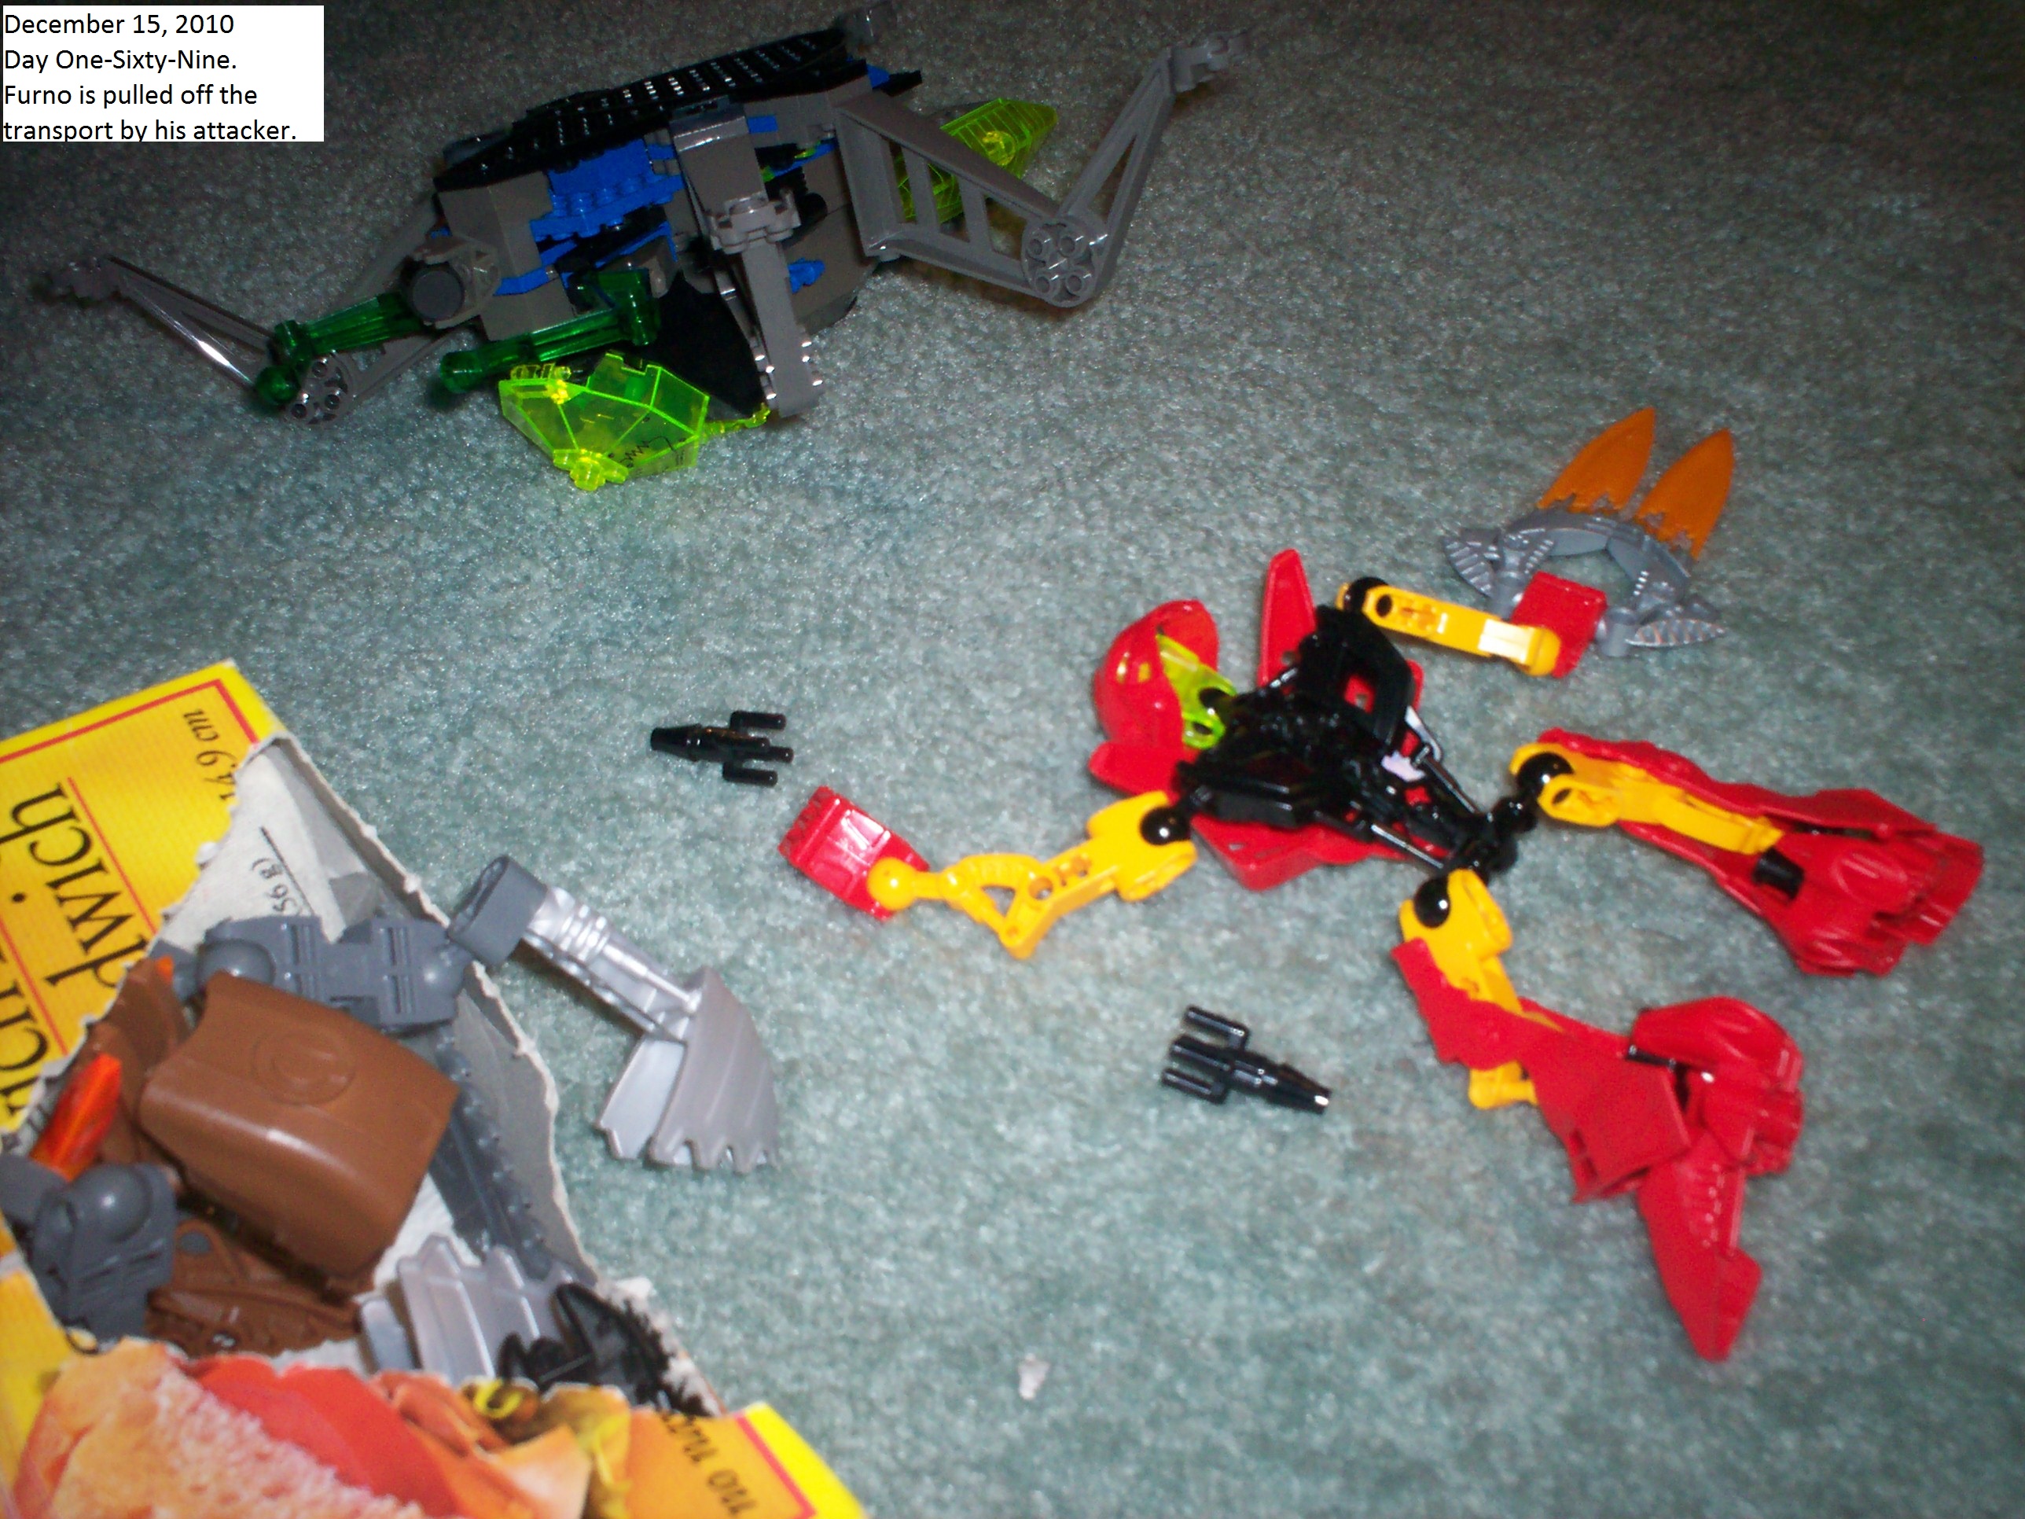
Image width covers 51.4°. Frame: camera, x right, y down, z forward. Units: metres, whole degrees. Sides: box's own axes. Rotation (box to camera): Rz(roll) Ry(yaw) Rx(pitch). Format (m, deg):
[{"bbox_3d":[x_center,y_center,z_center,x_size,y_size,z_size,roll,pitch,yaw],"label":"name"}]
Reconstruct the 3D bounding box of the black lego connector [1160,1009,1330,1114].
[{"bbox_3d":[0.040,0.056,0.370,0.033,0.011,0.016,18,51,34],"label":"black lego connector"}]

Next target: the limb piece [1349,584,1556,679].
[{"bbox_3d":[0.092,-0.025,0.437,0.056,0.022,0.015,12,48,29],"label":"limb piece"}]

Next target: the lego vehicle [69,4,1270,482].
[{"bbox_3d":[-0.094,-0.171,0.633,0.338,0.086,0.164,-8,41,9],"label":"lego vehicle"}]

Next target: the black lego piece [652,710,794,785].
[{"bbox_3d":[-0.065,-0.004,0.473,0.034,0.011,0.017,6,45,24],"label":"black lego piece"}]

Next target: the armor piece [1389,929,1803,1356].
[{"bbox_3d":[0.099,0.053,0.340,0.041,0.029,0.090,-24,41,-10],"label":"armor piece"}]

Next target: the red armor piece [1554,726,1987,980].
[{"bbox_3d":[0.129,0.018,0.376,0.079,0.023,0.034,13,48,30],"label":"red armor piece"}]

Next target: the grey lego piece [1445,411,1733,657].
[{"bbox_3d":[0.127,-0.048,0.456,0.067,0.017,0.079,20,51,35],"label":"grey lego piece"}]

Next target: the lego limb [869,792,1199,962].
[{"bbox_3d":[0.003,0.025,0.415,0.065,0.014,0.029,-11,40,6],"label":"lego limb"}]

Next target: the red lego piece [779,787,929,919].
[{"bbox_3d":[-0.032,0.019,0.435,0.019,0.013,0.037,-40,45,-26],"label":"red lego piece"}]

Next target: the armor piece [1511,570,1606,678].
[{"bbox_3d":[0.111,-0.026,0.437,0.018,0.016,0.029,4,44,23],"label":"armor piece"}]

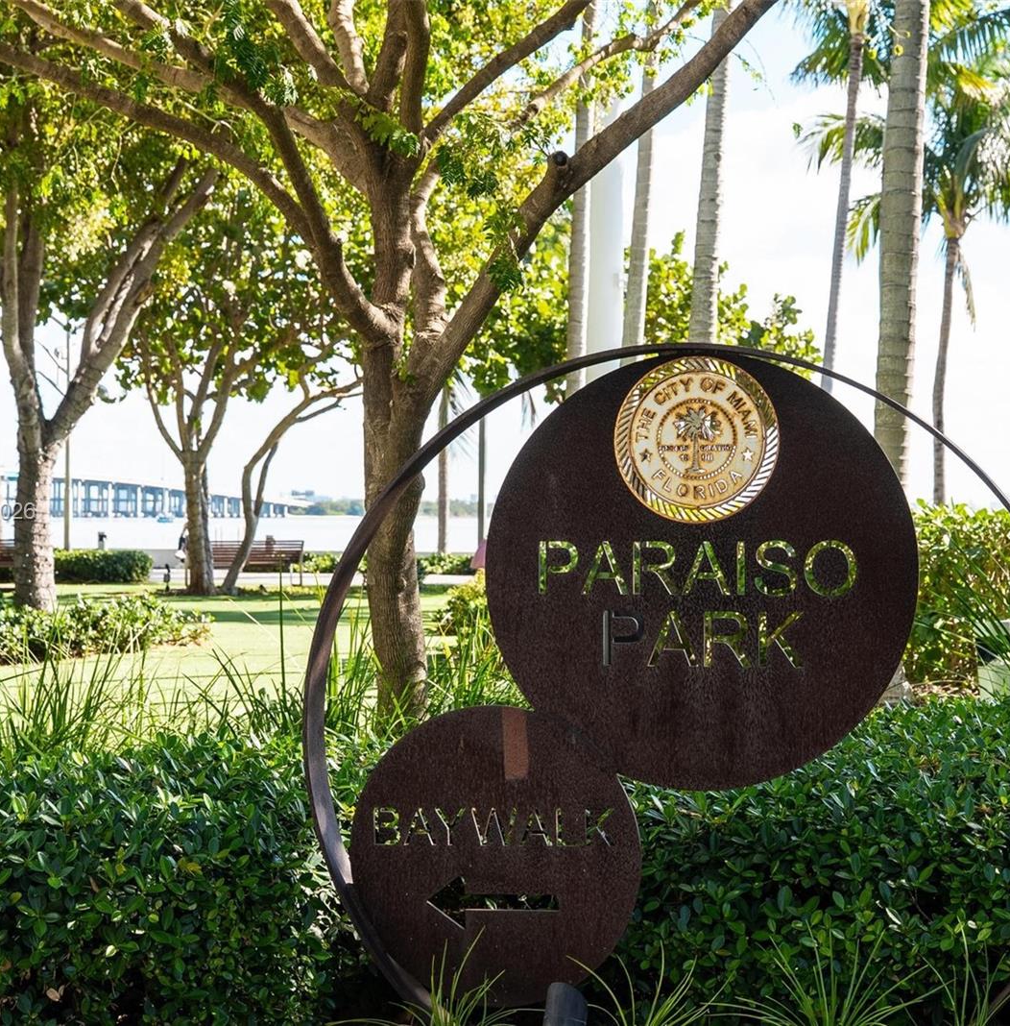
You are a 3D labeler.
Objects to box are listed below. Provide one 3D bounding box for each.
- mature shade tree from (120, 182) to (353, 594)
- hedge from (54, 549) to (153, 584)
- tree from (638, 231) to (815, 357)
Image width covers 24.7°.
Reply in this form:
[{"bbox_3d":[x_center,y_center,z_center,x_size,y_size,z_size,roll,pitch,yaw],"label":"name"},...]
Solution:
[{"bbox_3d":[-4.407,-2.060,37.200,4.400,6.800,4.400,1,0,0],"label":"mature shade tree"},{"bbox_3d":[-7.800,0.986,43.600,2.300,0.620,1.000,1,0,-20],"label":"hedge"},{"bbox_3d":[3.009,-1.547,36.000,4.400,6.000,4.400,1,0,0],"label":"tree"}]

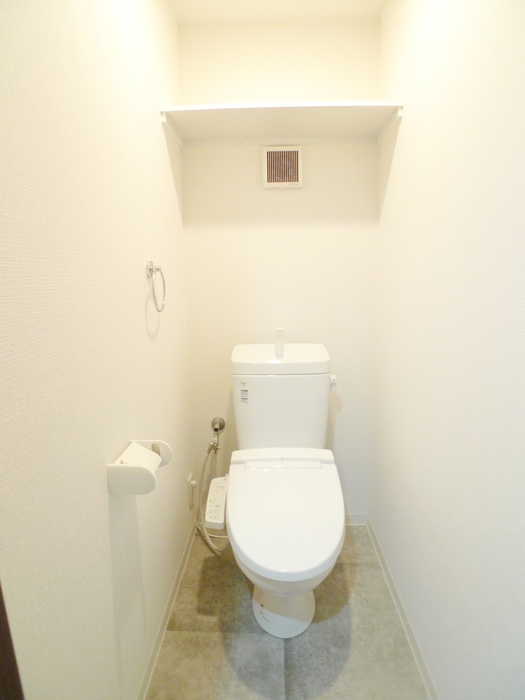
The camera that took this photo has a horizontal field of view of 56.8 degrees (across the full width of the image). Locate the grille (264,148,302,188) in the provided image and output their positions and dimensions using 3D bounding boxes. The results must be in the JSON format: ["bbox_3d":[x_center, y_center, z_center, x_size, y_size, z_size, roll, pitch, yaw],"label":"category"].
[{"bbox_3d":[0.083,-0.738,1.967,0.158,0.164,0.035,0,10,1],"label":"grille"}]

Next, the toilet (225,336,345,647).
[{"bbox_3d":[0.071,0.475,1.734,0.380,0.855,0.870,0,10,1],"label":"toilet"}]

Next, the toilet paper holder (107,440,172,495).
[{"bbox_3d":[-0.285,0.272,1.159,0.108,0.069,0.173,0,10,1],"label":"toilet paper holder"}]

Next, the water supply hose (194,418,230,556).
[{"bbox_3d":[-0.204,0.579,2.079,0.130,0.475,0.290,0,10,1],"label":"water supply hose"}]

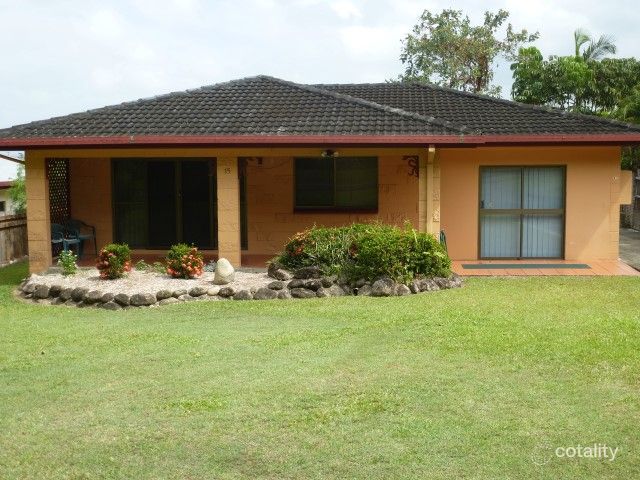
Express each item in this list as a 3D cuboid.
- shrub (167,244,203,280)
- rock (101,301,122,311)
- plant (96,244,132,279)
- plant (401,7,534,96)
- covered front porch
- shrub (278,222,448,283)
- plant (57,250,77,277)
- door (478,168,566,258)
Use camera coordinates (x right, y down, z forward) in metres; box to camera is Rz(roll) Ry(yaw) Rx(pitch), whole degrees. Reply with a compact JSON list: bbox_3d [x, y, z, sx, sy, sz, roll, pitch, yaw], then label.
[{"bbox_3d":[-2.449,0.396,15.150,0.680,0.590,0.660,0,6,6],"label":"shrub"},{"bbox_3d":[-3.183,1.000,12.700,0.320,0.160,0.240,0,6,6],"label":"rock"},{"bbox_3d":[-3.767,0.399,15.250,0.650,0.590,0.630,0,6,6],"label":"plant"},{"bbox_3d":[5.698,-4.937,32.239,5.200,7.790,5.000,0,6,6],"label":"plant"},{"bbox_3d":[-1.640,-0.719,16.874,8.010,2.400,2.250,0,6,6],"label":"covered front porch"},{"bbox_3d":[0.748,0.202,14.650,2.950,1.050,1.300,0,6,6],"label":"shrub"},{"bbox_3d":[-4.704,0.438,15.500,0.400,0.460,0.400,0,6,6],"label":"plant"},{"bbox_3d":[4.126,-0.559,17.034,1.820,1.980,0.100,0,6,6],"label":"door"}]

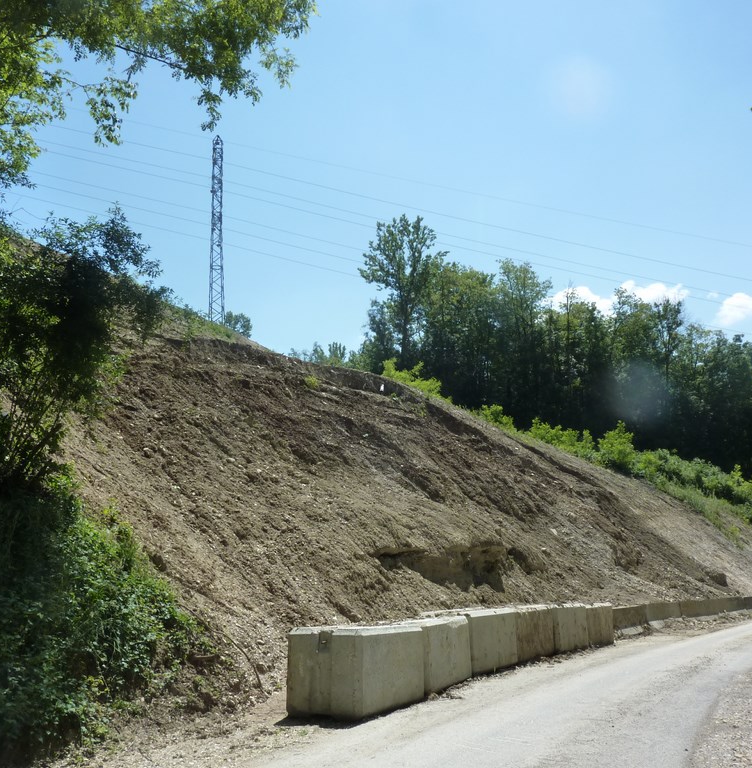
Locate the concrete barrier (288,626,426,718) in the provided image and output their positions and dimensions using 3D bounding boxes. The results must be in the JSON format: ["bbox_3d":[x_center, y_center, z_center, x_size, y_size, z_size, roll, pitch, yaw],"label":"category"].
[{"bbox_3d":[-0.229,3.766,9.897,1.048,0.970,1.891,-9,-17,28],"label":"concrete barrier"}]

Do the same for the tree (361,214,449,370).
[{"bbox_3d":[2.150,-6.775,60.000,6.926,13.955,6.926,-1,-15,0],"label":"tree"}]

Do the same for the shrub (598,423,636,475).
[{"bbox_3d":[18.212,4.884,56.000,2.938,3.938,2.938,-1,-15,0],"label":"shrub"}]

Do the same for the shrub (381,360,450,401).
[{"bbox_3d":[2.564,-0.227,48.000,4.407,2.596,3.085,-1,-15,0],"label":"shrub"}]

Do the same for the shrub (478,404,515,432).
[{"bbox_3d":[8.241,2.379,51.000,2.542,1.931,2.542,-1,-15,0],"label":"shrub"}]

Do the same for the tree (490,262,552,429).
[{"bbox_3d":[12.115,-2.892,62.000,4.880,14.924,4.880,-1,-15,0],"label":"tree"}]

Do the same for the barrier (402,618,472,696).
[{"bbox_3d":[0.738,4.367,12.072,0.999,0.970,1.940,-8,-17,26],"label":"barrier"}]

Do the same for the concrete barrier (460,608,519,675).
[{"bbox_3d":[1.770,4.729,13.730,0.999,0.970,1.940,-11,-18,32],"label":"concrete barrier"}]

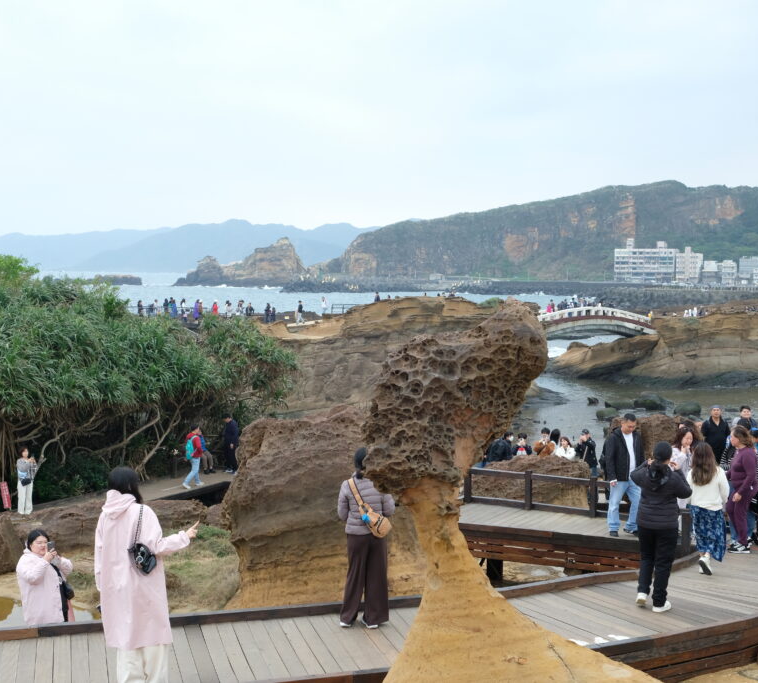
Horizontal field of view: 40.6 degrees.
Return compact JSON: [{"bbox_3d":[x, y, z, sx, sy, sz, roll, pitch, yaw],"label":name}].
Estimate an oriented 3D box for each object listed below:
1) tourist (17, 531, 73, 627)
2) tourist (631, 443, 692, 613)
[{"bbox_3d":[-3.029,2.491,9.355,0.520,1.580,0.560,3,5,37],"label":"tourist"},{"bbox_3d":[2.721,1.774,9.865,0.580,1.630,0.500,1,4,14],"label":"tourist"}]

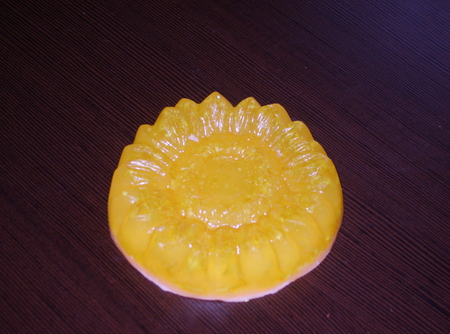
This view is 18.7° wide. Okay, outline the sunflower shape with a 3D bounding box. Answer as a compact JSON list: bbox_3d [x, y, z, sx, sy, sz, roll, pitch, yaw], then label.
[{"bbox_3d":[0.000,0.007,0.494,0.085,0.024,0.085,0,48,0],"label":"sunflower shape"}]

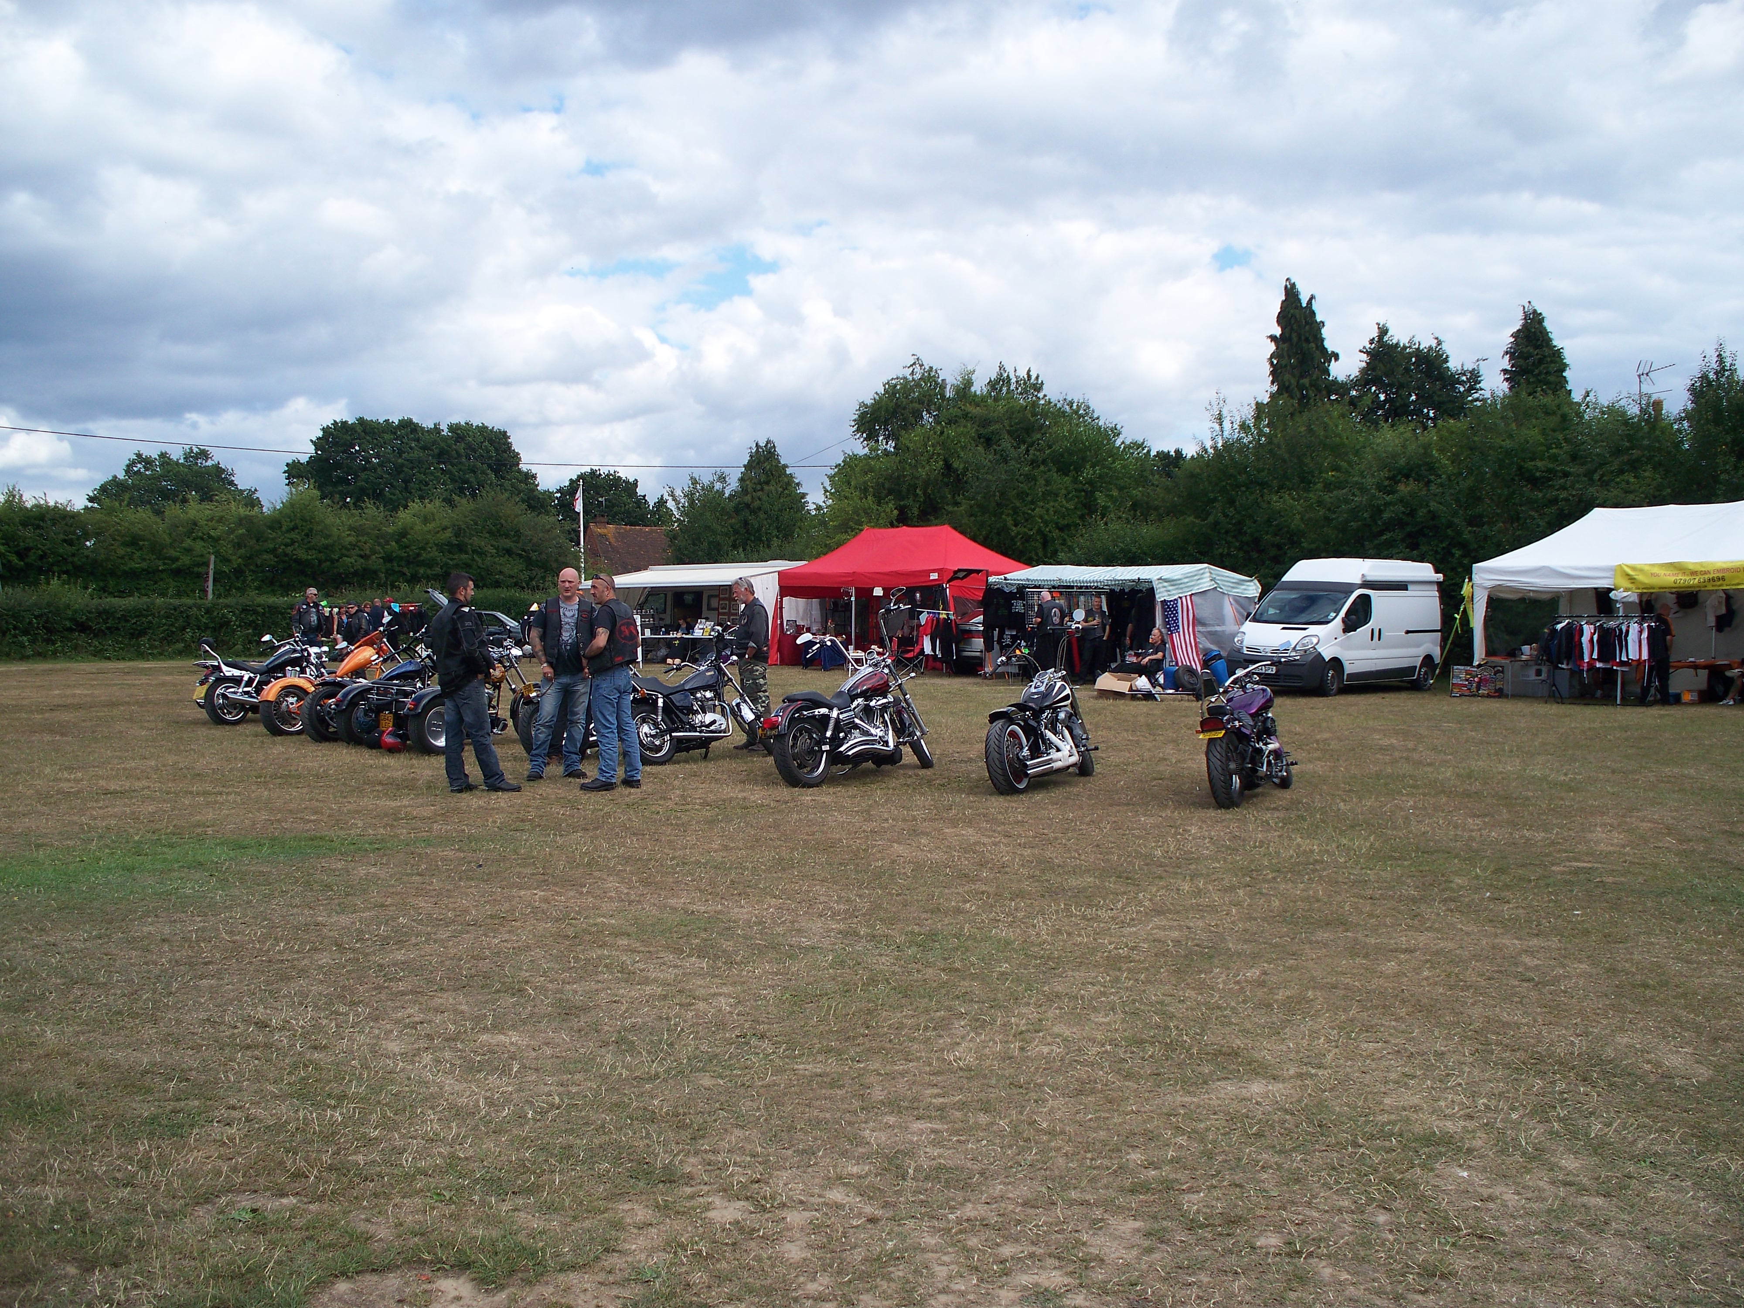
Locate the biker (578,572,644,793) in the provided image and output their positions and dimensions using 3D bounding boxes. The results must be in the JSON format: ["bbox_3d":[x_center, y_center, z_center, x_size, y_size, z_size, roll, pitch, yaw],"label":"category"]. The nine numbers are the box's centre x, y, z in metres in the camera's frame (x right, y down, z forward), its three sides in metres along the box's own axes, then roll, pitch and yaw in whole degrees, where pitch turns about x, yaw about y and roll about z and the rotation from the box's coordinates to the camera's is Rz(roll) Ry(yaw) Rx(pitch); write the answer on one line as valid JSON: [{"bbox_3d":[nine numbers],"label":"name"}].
[{"bbox_3d":[-2.240,0.242,15.525,0.440,1.810,0.540,1,2,41],"label":"biker"}]

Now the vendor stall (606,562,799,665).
[{"bbox_3d":[-4.100,-0.959,42.966,2.500,2.500,5.400,-1,2,-44],"label":"vendor stall"}]

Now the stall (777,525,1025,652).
[{"bbox_3d":[0.820,-1.229,40.557,3.000,3.150,5.900,-1,2,-40],"label":"stall"}]

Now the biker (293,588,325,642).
[{"bbox_3d":[-9.300,-0.150,29.775,0.560,1.820,0.380,-1,2,-30],"label":"biker"}]

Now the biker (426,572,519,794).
[{"bbox_3d":[-3.330,0.231,15.162,0.660,1.810,0.520,0,2,-15],"label":"biker"}]

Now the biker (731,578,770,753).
[{"bbox_3d":[-1.270,0.119,19.160,0.420,1.820,0.520,0,2,-8],"label":"biker"}]

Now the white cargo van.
[{"bbox_3d":[8.650,-0.521,33.598,4.780,2.470,1.930,-1,2,-43],"label":"white cargo van"}]

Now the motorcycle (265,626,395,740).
[{"bbox_3d":[-6.660,0.312,22.883,0.880,1.270,2.450,1,2,36],"label":"motorcycle"}]

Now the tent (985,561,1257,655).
[{"bbox_3d":[5.200,-0.657,37.596,3.200,2.270,4.400,-1,2,-41],"label":"tent"}]

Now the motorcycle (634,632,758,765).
[{"bbox_3d":[-1.600,0.445,18.018,2.120,1.230,0.850,-1,2,-43],"label":"motorcycle"}]

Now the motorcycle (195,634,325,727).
[{"bbox_3d":[-8.030,0.301,24.584,0.930,1.200,2.400,1,2,36],"label":"motorcycle"}]

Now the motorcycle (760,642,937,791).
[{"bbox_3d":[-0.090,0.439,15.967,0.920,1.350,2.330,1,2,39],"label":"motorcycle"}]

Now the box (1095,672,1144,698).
[{"bbox_3d":[4.000,0.513,29.294,0.750,0.420,0.550,1,2,24],"label":"box"}]

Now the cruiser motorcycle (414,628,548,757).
[{"bbox_3d":[-4.300,0.386,19.983,1.000,1.280,2.400,1,2,36],"label":"cruiser motorcycle"}]

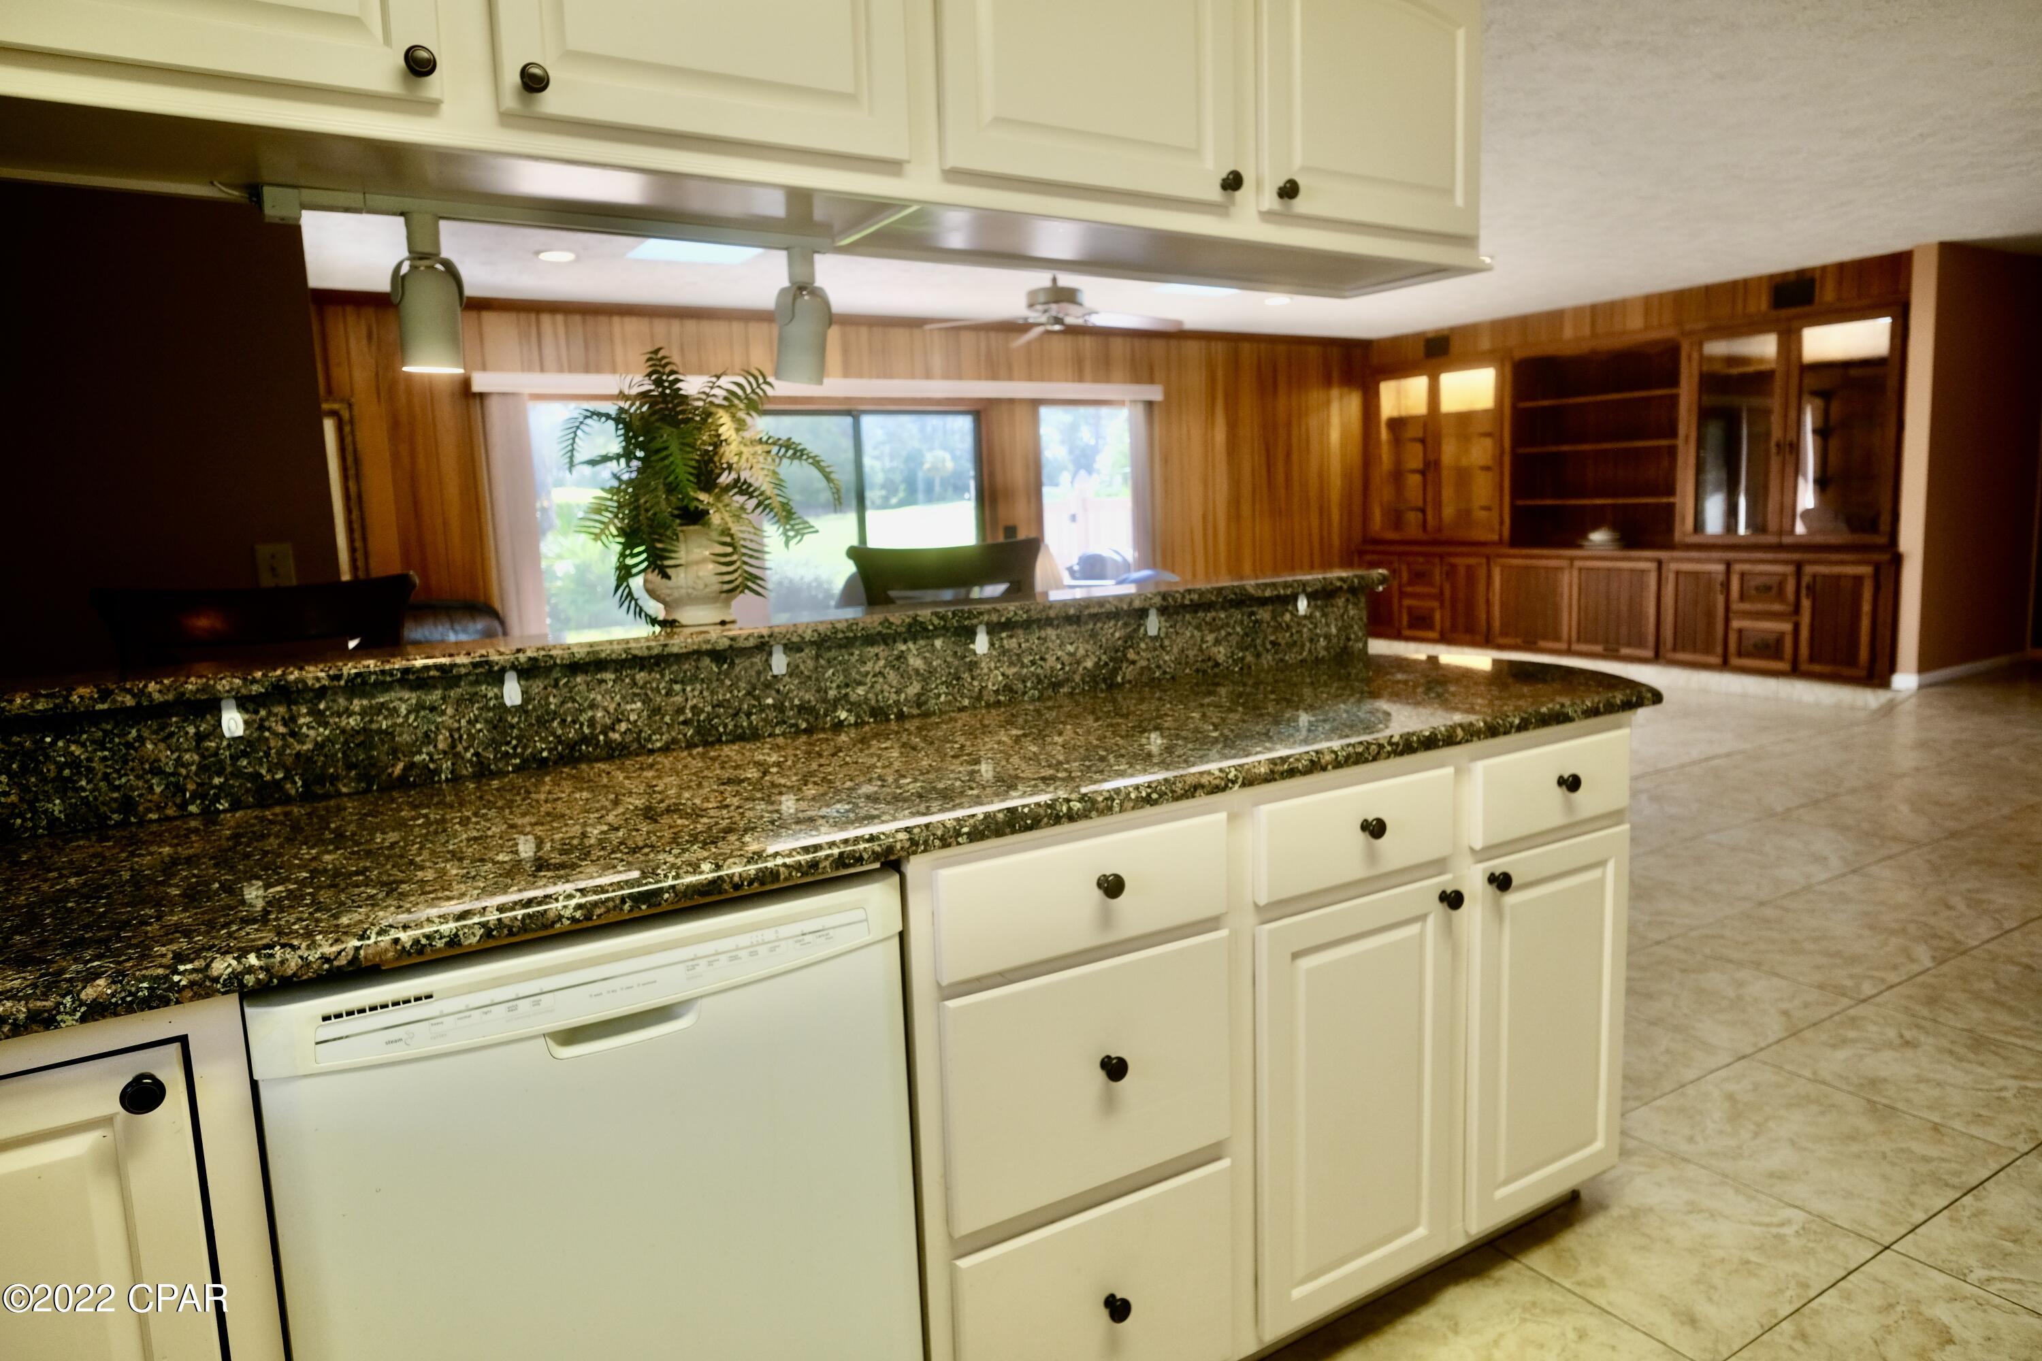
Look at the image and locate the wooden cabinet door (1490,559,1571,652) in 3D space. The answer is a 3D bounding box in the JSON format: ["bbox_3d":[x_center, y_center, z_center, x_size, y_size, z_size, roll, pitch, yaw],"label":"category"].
[{"bbox_3d":[3.936,-0.589,9.234,0.030,0.714,0.719,-7,9,-29],"label":"wooden cabinet door"}]

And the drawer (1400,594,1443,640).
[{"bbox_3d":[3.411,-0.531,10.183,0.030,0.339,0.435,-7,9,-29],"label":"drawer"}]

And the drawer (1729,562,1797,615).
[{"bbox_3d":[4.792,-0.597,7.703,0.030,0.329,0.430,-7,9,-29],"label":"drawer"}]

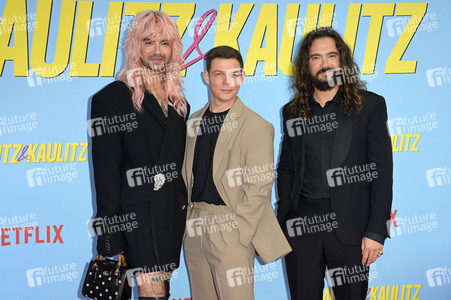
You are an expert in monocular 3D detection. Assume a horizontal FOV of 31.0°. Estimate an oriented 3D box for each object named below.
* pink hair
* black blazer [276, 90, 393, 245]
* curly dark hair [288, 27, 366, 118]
[{"bbox_3d":[-0.311,-0.369,3.470,0.270,0.430,0.260,-1,7,-9],"label":"pink hair"},{"bbox_3d":[0.476,0.072,3.550,0.450,0.660,0.280,3,8,21],"label":"black blazer"},{"bbox_3d":[0.432,-0.329,3.450,0.310,0.370,0.260,2,8,9],"label":"curly dark hair"}]

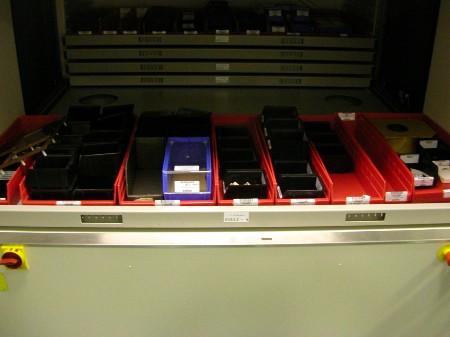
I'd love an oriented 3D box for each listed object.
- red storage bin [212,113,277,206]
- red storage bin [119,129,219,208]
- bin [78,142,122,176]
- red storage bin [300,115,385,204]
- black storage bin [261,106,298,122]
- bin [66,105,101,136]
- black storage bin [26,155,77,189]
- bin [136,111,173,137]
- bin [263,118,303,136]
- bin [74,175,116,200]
[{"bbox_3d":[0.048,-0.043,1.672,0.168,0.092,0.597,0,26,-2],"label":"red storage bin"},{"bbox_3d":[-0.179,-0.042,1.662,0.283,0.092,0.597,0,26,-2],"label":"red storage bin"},{"bbox_3d":[-0.389,-0.030,1.509,0.125,0.077,0.105,0,26,-2],"label":"bin"},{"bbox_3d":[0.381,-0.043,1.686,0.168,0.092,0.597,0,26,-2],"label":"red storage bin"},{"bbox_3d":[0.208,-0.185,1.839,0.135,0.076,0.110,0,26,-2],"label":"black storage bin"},{"bbox_3d":[-0.528,-0.175,1.781,0.130,0.080,0.120,0,26,-2],"label":"bin"},{"bbox_3d":[-0.505,0.013,1.417,0.130,0.077,0.105,0,26,-2],"label":"black storage bin"},{"bbox_3d":[-0.258,-0.153,1.794,0.130,0.080,0.110,0,26,-2],"label":"bin"},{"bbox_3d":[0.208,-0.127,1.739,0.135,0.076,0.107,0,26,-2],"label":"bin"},{"bbox_3d":[-0.388,0.068,1.444,0.125,0.070,0.105,0,26,-2],"label":"bin"}]

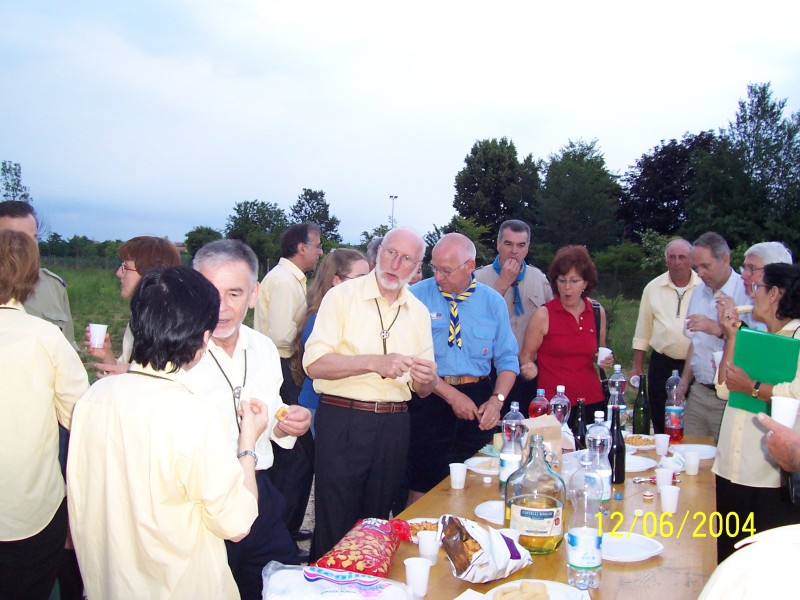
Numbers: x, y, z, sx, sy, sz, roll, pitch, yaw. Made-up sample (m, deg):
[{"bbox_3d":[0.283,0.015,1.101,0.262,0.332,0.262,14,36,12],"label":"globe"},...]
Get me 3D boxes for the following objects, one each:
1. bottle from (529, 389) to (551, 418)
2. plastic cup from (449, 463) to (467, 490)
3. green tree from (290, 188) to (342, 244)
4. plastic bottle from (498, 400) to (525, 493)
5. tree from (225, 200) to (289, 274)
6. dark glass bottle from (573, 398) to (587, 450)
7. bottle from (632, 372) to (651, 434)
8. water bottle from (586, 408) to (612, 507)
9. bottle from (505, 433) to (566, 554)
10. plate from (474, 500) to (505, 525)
[{"bbox_3d":[0.567,0.505,3.454,0.088,0.310,0.088,0,3,0],"label":"bottle"},{"bbox_3d":[0.212,0.640,3.102,0.064,0.082,0.064,1,2,0],"label":"plastic cup"},{"bbox_3d":[-7.025,-5.198,71.859,4.800,8.200,4.800,1,2,0],"label":"green tree"},{"bbox_3d":[0.396,0.522,2.980,0.089,0.330,0.089,0,3,0],"label":"plastic bottle"},{"bbox_3d":[-8.726,-3.554,52.127,4.200,5.001,4.000,0,3,0],"label":"tree"},{"bbox_3d":[0.722,0.538,3.425,0.073,0.287,0.073,1,2,0],"label":"dark glass bottle"},{"bbox_3d":[1.138,0.496,4.011,0.079,0.295,0.079,1,3,16],"label":"bottle"},{"bbox_3d":[0.660,0.537,2.838,0.088,0.327,0.088,1,2,0],"label":"water bottle"},{"bbox_3d":[0.390,0.550,2.443,0.172,0.325,0.172,0,3,9],"label":"bottle"},{"bbox_3d":[0.366,0.690,2.756,0.250,0.020,0.250,0,3,0],"label":"plate"}]

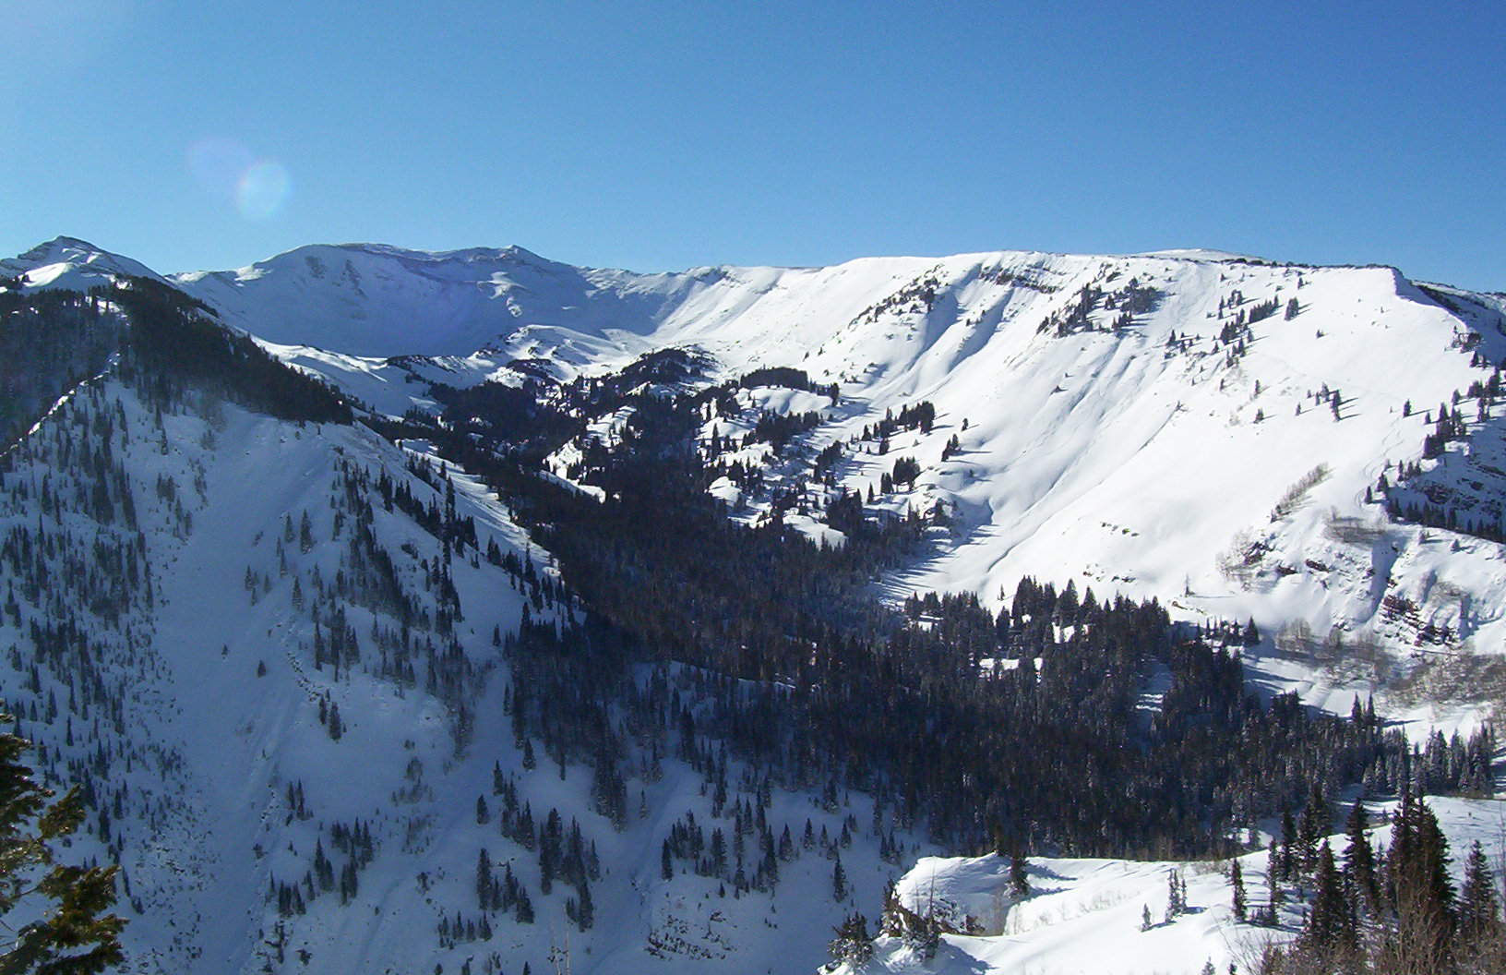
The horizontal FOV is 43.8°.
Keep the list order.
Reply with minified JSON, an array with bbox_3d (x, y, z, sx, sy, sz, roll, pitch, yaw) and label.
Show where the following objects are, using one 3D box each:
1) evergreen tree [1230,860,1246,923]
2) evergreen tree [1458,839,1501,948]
[{"bbox_3d":[47.875,39.720,185.000,1.500,6.300,1.500,-3,2,0],"label":"evergreen tree"},{"bbox_3d":[60.094,33.668,155.000,3.600,9.300,3.600,-3,2,0],"label":"evergreen tree"}]

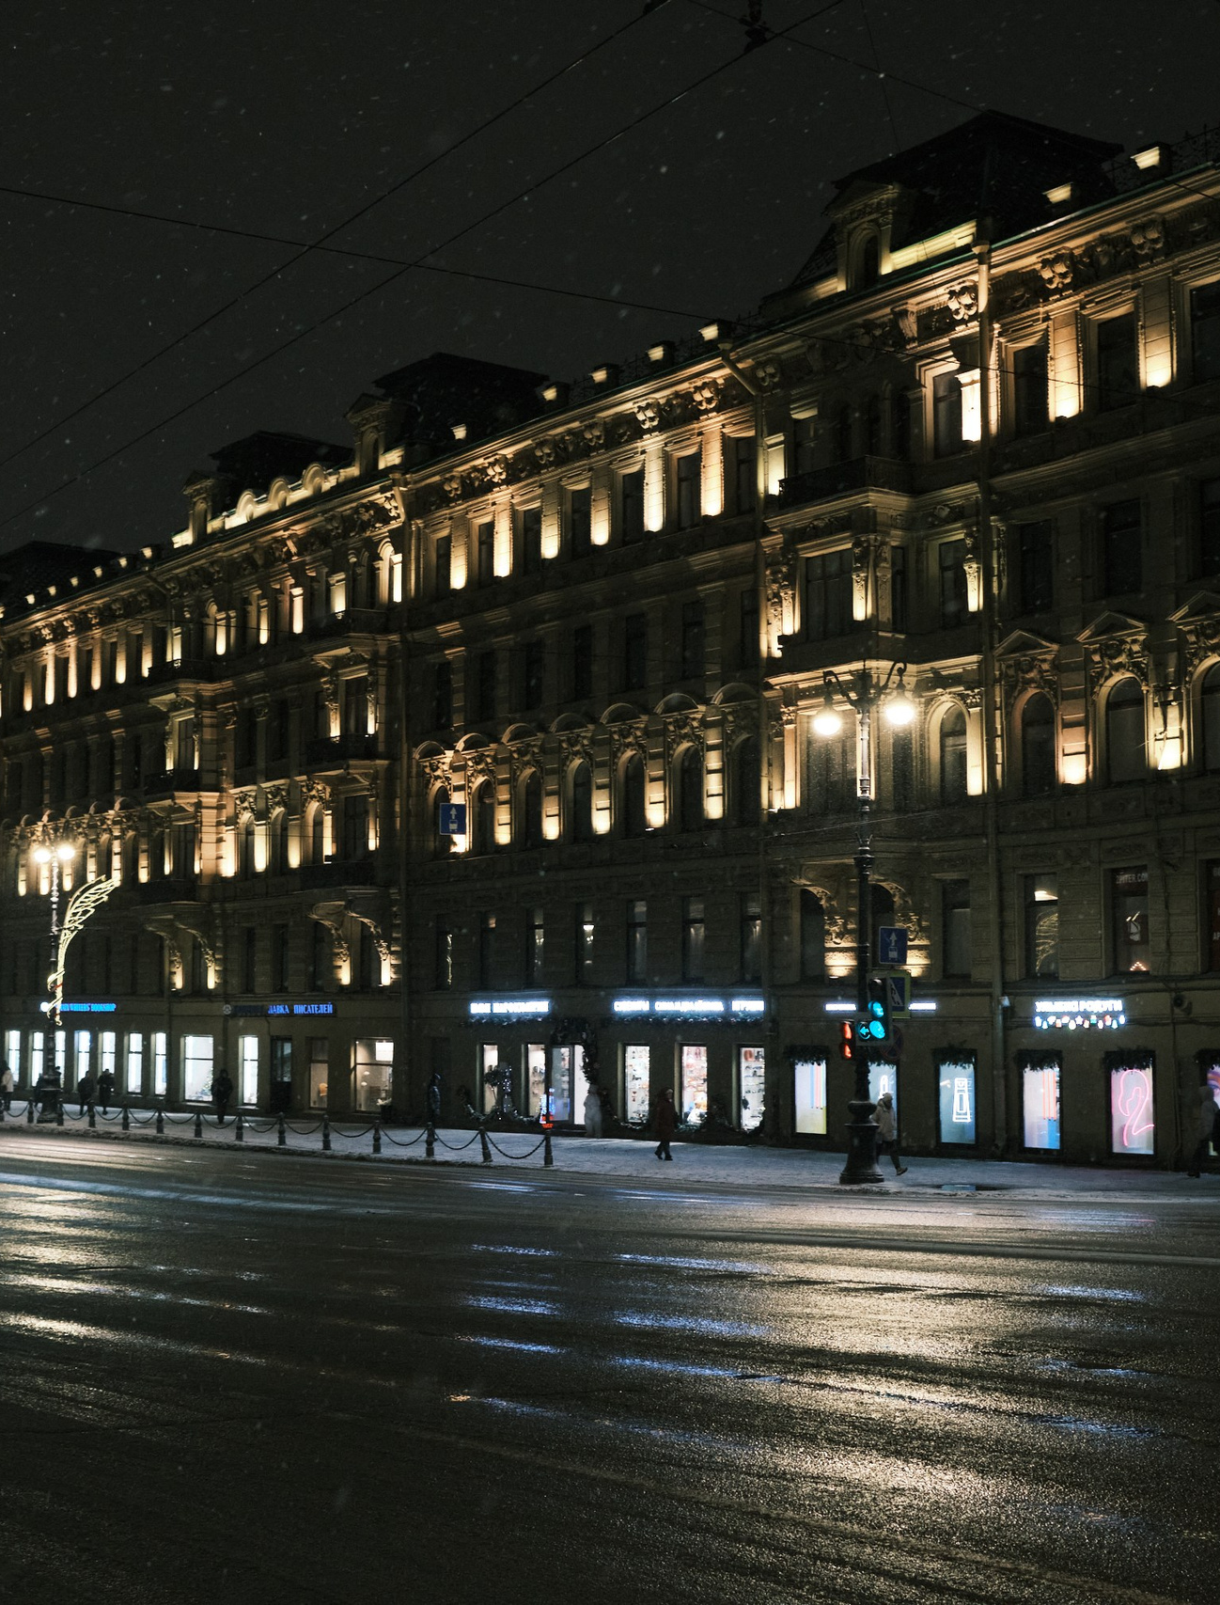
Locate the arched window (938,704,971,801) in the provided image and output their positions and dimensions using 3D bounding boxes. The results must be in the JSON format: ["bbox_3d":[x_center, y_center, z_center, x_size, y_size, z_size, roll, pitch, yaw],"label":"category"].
[{"bbox_3d":[7.682,-1.111,52.231,0.300,2.193,0.963,4,-7,-35],"label":"arched window"}]

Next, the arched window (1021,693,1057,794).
[{"bbox_3d":[9.359,-1.251,51.076,0.300,2.220,1.100,5,-8,-36],"label":"arched window"}]

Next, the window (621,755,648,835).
[{"bbox_3d":[0.660,-0.162,61.953,0.300,2.126,1.158,4,-7,-35],"label":"window"}]

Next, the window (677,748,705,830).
[{"bbox_3d":[2.105,-0.342,60.900,0.300,2.130,1.170,5,-8,-36],"label":"window"}]

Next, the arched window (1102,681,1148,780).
[{"bbox_3d":[10.830,-1.498,49.092,0.300,2.200,1.220,5,-8,-36],"label":"arched window"}]

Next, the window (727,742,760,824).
[{"bbox_3d":[3.335,-0.503,58.247,0.300,2.140,1.235,4,-7,-35],"label":"window"}]

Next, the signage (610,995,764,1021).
[{"bbox_3d":[1.942,5.393,61.626,0.180,0.641,6.853,4,-7,-35],"label":"signage"}]

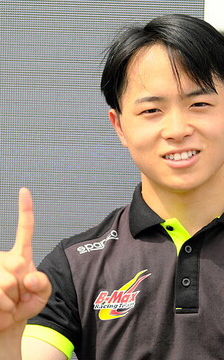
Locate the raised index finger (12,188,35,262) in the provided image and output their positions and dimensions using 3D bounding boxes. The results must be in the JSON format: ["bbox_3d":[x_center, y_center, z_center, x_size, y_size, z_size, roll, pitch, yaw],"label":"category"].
[{"bbox_3d":[-0.107,0.053,1.370,0.021,0.088,0.021,-1,5,-21],"label":"raised index finger"}]

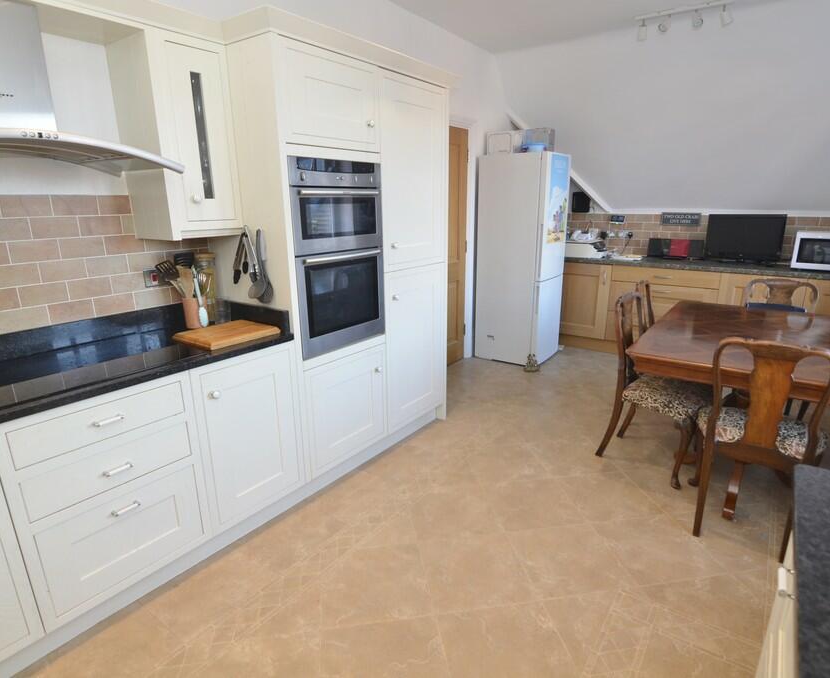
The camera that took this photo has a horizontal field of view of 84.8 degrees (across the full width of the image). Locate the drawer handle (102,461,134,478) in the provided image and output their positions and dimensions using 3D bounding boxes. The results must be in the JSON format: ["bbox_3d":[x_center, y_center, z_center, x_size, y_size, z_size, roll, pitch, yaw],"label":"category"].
[{"bbox_3d":[-1.023,0.456,1.573,0.032,0.018,0.090,12,20,37],"label":"drawer handle"}]

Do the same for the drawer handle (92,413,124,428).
[{"bbox_3d":[-1.025,0.278,1.521,0.032,0.018,0.090,12,20,37],"label":"drawer handle"}]

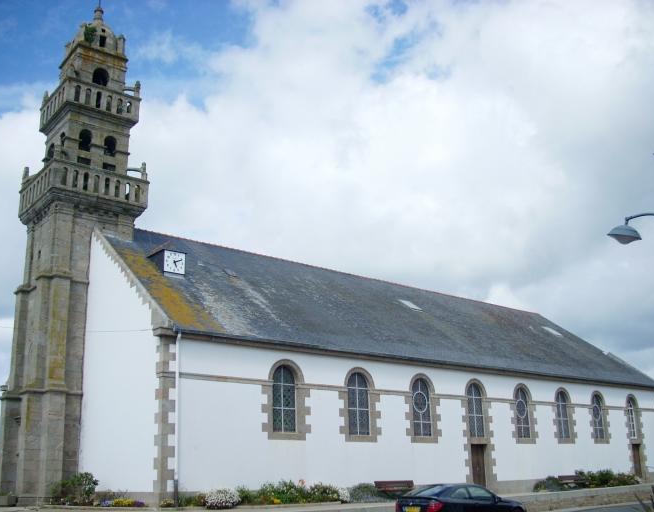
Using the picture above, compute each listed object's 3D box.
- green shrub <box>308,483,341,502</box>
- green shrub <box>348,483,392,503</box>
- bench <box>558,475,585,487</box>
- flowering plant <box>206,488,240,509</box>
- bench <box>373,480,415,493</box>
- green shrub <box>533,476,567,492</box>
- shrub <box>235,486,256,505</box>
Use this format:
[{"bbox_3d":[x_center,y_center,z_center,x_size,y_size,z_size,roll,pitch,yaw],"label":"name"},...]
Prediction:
[{"bbox_3d":[-0.086,8.096,24.962,0.900,0.700,0.850,13,-22,-38],"label":"green shrub"},{"bbox_3d":[1.690,8.998,27.696,1.750,0.750,1.400,13,-22,-38],"label":"green shrub"},{"bbox_3d":[11.492,10.579,34.134,1.850,0.720,0.550,13,-22,-38],"label":"bench"},{"bbox_3d":[-3.457,8.011,24.120,1.250,0.660,1.100,13,-22,-38],"label":"flowering plant"},{"bbox_3d":[2.614,9.184,28.451,2.150,0.770,0.620,13,-22,-38],"label":"bench"},{"bbox_3d":[10.727,10.960,35.315,1.700,0.800,1.400,13,-22,-38],"label":"green shrub"},{"bbox_3d":[-2.787,8.295,25.087,0.850,0.650,0.750,13,-22,-38],"label":"shrub"}]

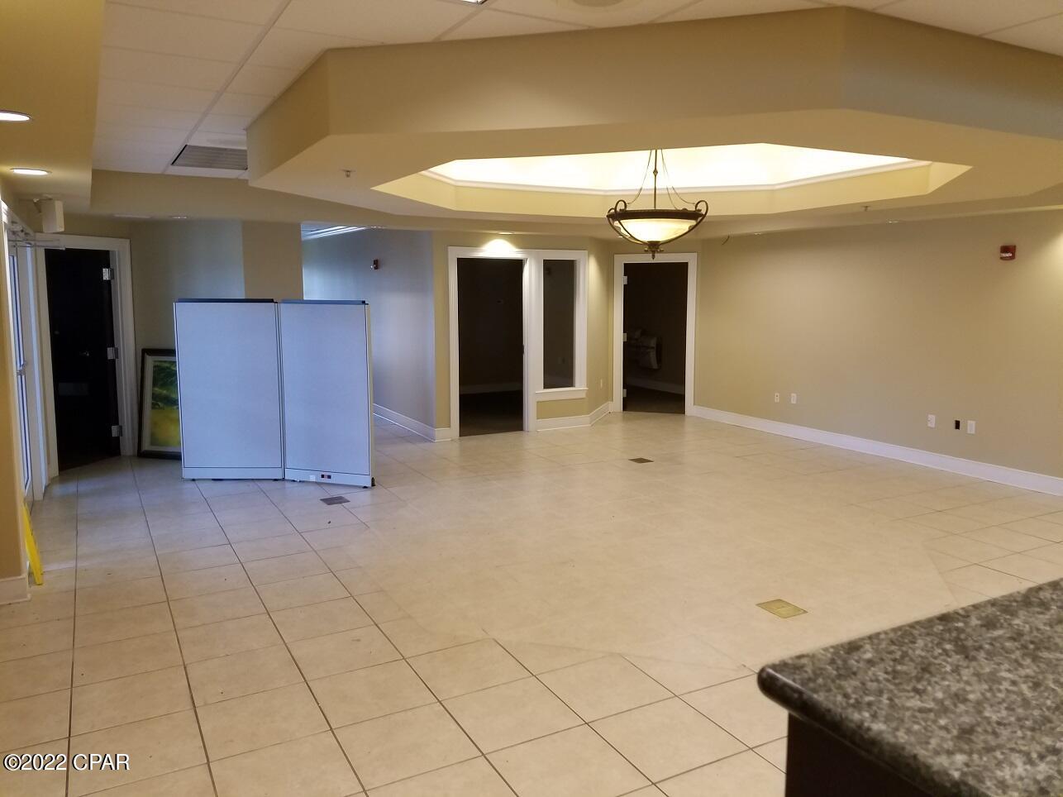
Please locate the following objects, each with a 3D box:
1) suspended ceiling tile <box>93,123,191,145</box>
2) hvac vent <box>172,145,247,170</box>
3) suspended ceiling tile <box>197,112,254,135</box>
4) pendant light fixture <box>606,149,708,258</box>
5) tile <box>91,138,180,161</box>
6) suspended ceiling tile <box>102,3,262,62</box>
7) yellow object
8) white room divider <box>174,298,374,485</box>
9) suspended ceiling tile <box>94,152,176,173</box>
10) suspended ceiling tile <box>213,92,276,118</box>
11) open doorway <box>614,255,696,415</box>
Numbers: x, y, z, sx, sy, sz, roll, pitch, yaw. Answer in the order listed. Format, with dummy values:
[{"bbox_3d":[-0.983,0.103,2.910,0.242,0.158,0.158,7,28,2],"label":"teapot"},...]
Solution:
[{"bbox_3d":[-2.590,-1.768,5.312,0.592,0.020,0.610,-4,9,-29],"label":"suspended ceiling tile"},{"bbox_3d":[-2.485,-1.925,6.368,0.598,0.030,1.135,-4,9,-29],"label":"hvac vent"},{"bbox_3d":[-1.871,-1.725,5.015,0.378,0.020,0.610,-4,9,-29],"label":"suspended ceiling tile"},{"bbox_3d":[0.882,-1.487,5.624,0.720,1.000,0.720,0,8,0],"label":"pendant light fixture"},{"bbox_3d":[-2.884,-1.845,5.841,0.592,0.020,0.610,-4,9,-29],"label":"tile"},{"bbox_3d":[-1.412,-1.462,3.197,0.592,0.020,0.610,-4,9,-29],"label":"suspended ceiling tile"},{"bbox_3d":[-3.043,0.769,4.838,0.080,0.620,0.300,-9,11,-28],"label":"yellow object"},{"bbox_3d":[-2.257,-0.056,7.082,1.815,1.615,0.205,1,8,9],"label":"white room divider"},{"bbox_3d":[-3.201,-1.927,6.410,0.592,0.020,0.640,-4,9,-29],"label":"suspended ceiling tile"},{"bbox_3d":[-1.622,-1.645,4.462,0.275,0.020,0.610,-4,9,-29],"label":"suspended ceiling tile"},{"bbox_3d":[1.677,-0.860,10.822,1.063,2.148,0.140,2,9,16],"label":"open doorway"}]

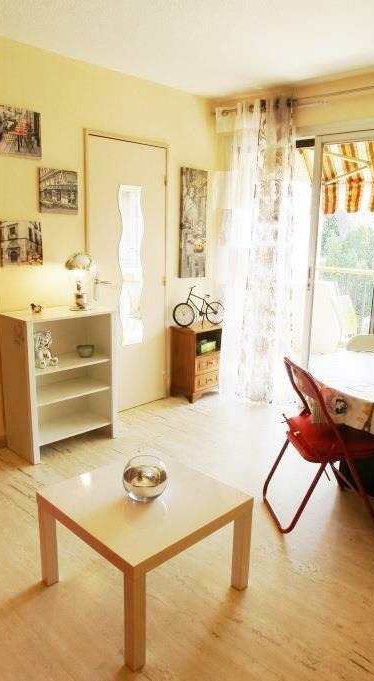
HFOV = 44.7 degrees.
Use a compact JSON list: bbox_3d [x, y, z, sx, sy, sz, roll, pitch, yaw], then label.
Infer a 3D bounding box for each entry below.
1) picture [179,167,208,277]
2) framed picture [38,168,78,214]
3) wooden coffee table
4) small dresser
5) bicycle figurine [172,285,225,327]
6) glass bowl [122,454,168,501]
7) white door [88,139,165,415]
[{"bbox_3d":[0.063,-0.979,3.843,0.300,0.890,0.030,-10,16,-42],"label":"picture"},{"bbox_3d":[-0.837,-0.974,2.991,0.275,0.280,0.030,-10,16,-42],"label":"framed picture"},{"bbox_3d":[-0.159,0.781,1.779,0.580,0.378,0.580,-9,15,-44],"label":"wooden coffee table"},{"bbox_3d":[0.074,0.181,4.023,0.370,0.610,0.320,-10,16,-41],"label":"small dresser"},{"bbox_3d":[0.123,-0.298,4.032,0.490,0.340,0.100,-5,13,-26],"label":"bicycle figurine"},{"bbox_3d":[-0.157,0.516,1.695,0.160,0.133,0.160,1,12,0],"label":"glass bowl"},{"bbox_3d":[-0.437,-0.446,3.485,0.730,2.030,0.060,-10,16,-42],"label":"white door"}]

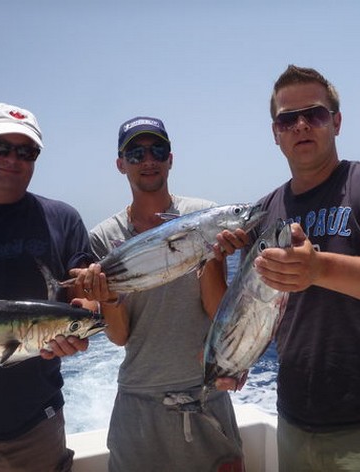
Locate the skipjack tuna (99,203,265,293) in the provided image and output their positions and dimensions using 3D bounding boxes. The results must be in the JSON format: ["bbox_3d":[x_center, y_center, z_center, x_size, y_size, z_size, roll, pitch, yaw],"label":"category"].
[{"bbox_3d":[-0.042,0.039,1.290,0.550,0.160,0.115,-18,-11,-6],"label":"skipjack tuna"}]

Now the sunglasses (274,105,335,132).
[{"bbox_3d":[0.329,-0.300,1.324,0.145,0.053,0.145,-2,7,22],"label":"sunglasses"}]

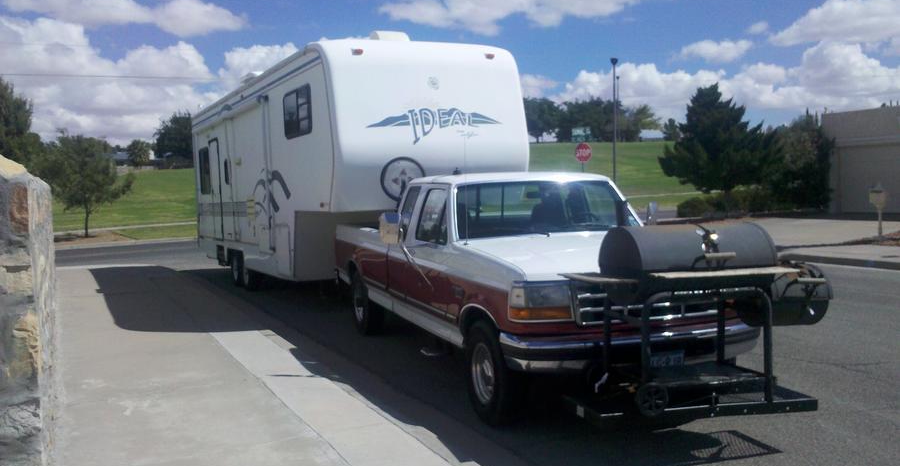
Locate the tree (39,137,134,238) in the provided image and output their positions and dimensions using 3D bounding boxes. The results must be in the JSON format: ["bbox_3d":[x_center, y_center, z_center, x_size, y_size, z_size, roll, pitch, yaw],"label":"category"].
[{"bbox_3d":[-13.500,-1.769,29.000,3.500,3.900,3.500,-1,3,0],"label":"tree"}]

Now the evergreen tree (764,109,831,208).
[{"bbox_3d":[13.426,-2.774,30.000,2.800,3.800,2.800,-1,3,0],"label":"evergreen tree"}]

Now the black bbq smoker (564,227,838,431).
[{"bbox_3d":[1.574,0.535,5.049,1.700,1.200,0.700,-2,4,-13],"label":"black bbq smoker"}]

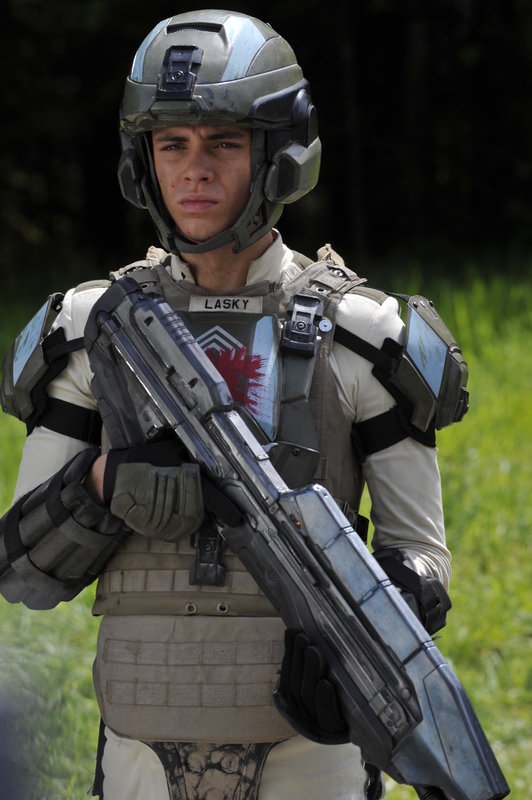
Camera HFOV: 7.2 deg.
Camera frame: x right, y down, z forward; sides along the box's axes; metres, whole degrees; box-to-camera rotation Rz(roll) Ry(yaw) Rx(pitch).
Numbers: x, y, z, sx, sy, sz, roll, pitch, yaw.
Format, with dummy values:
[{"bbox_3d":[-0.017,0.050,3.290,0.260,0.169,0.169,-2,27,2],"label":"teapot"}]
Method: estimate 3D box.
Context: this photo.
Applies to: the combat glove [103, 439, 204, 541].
[{"bbox_3d":[-0.126,0.102,4.800,0.125,0.115,0.110,1,2,21],"label":"combat glove"}]

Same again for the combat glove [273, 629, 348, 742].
[{"bbox_3d":[0.055,0.327,4.800,0.100,0.140,0.100,-22,-5,31],"label":"combat glove"}]

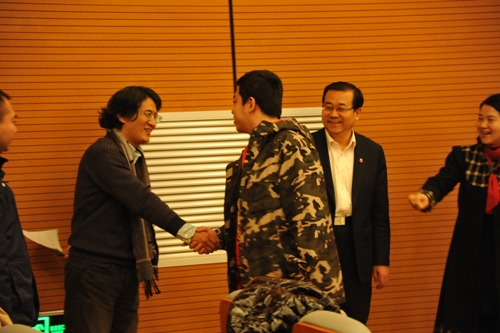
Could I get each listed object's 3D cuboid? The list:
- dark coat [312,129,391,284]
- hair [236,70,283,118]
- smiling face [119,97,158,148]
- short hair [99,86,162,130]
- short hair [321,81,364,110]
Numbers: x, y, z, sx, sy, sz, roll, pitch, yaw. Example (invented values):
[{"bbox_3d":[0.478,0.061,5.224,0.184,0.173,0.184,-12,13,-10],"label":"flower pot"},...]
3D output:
[{"bbox_3d":[0.430,0.180,8.450,0.490,0.710,0.270,-3,0,23],"label":"dark coat"},{"bbox_3d":[0.038,-0.290,7.600,0.205,0.190,0.175,-12,-4,23],"label":"hair"},{"bbox_3d":[-0.466,-0.185,7.870,0.140,0.210,0.160,6,5,35],"label":"smiling face"},{"bbox_3d":[-0.505,-0.245,7.920,0.250,0.200,0.190,6,5,35],"label":"short hair"},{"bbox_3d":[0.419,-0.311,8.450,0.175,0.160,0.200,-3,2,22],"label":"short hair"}]

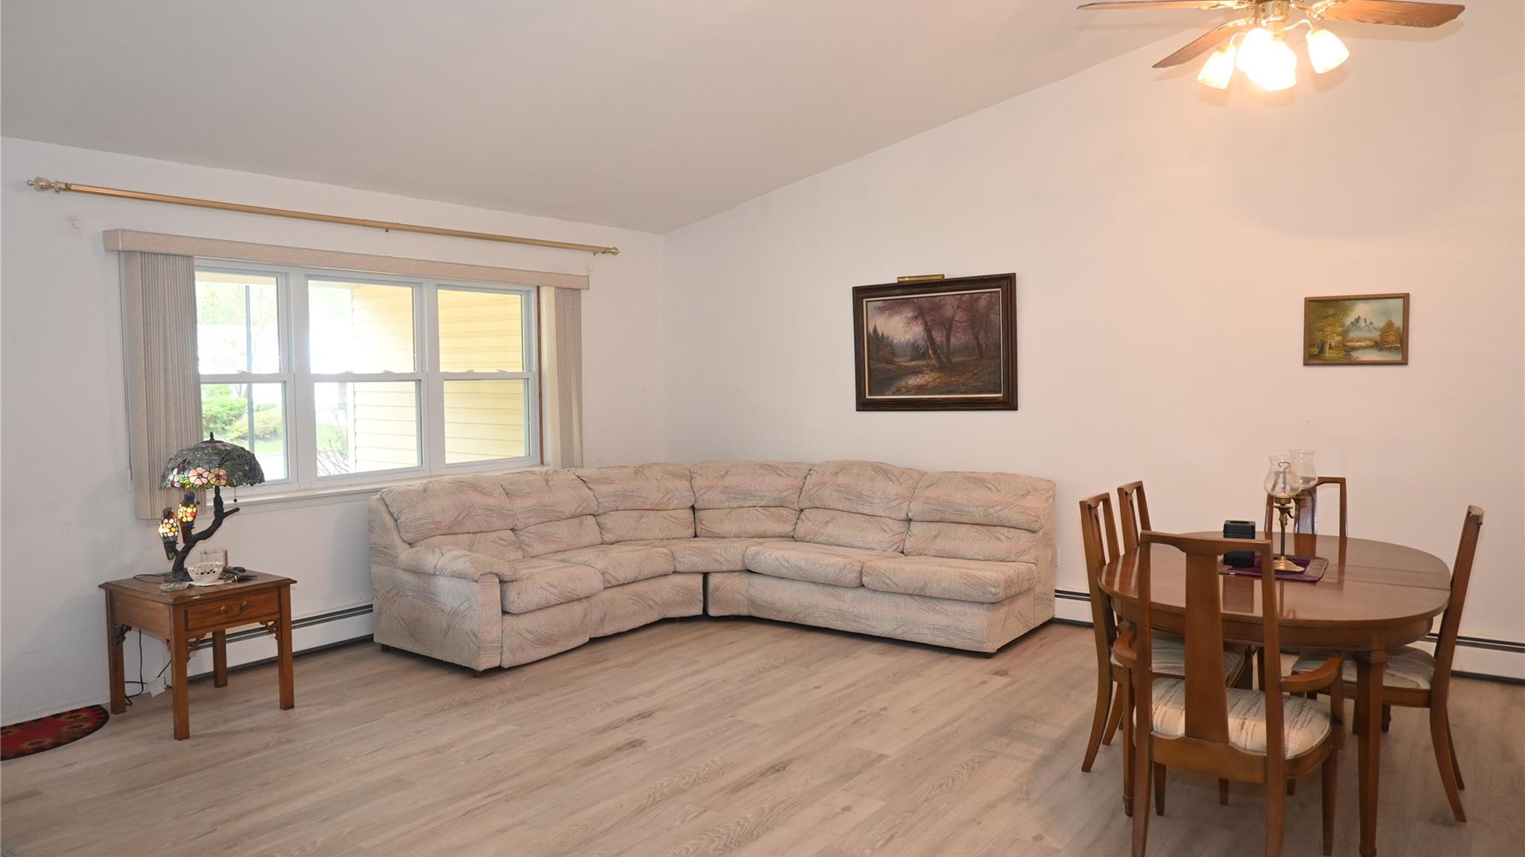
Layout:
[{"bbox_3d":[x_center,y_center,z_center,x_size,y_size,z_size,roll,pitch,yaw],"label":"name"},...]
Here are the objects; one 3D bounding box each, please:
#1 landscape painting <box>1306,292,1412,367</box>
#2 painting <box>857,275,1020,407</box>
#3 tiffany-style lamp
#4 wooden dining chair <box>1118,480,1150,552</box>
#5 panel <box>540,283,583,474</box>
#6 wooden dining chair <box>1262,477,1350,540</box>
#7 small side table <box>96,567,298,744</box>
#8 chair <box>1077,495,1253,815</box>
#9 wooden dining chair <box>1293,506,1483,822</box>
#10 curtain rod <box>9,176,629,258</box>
[{"bbox_3d":[2.838,-0.467,4.868,0.436,0.337,0.030,1,4,37],"label":"landscape painting"},{"bbox_3d":[1.026,-0.502,6.218,1.100,0.799,0.050,1,4,37],"label":"painting"},{"bbox_3d":[-2.419,0.341,4.489,0.422,0.633,0.412,-3,4,-38],"label":"tiffany-style lamp"},{"bbox_3d":[1.706,0.714,3.958,0.553,0.965,0.462,1,4,37],"label":"wooden dining chair"},{"bbox_3d":[-1.293,-0.323,6.709,0.101,1.206,0.241,1,4,37],"label":"panel"},{"bbox_3d":[2.237,0.693,4.230,0.472,0.960,0.553,1,4,37],"label":"wooden dining chair"},{"bbox_3d":[-2.439,0.955,4.424,0.673,0.561,0.512,1,4,37],"label":"small side table"},{"bbox_3d":[1.439,0.738,3.587,0.553,0.965,0.462,1,4,34],"label":"chair"},{"bbox_3d":[2.078,0.734,3.408,0.553,0.971,0.462,1,4,34],"label":"wooden dining chair"},{"bbox_3d":[-2.048,-1.132,5.670,0.090,0.065,3.497,1,4,37],"label":"curtain rod"}]

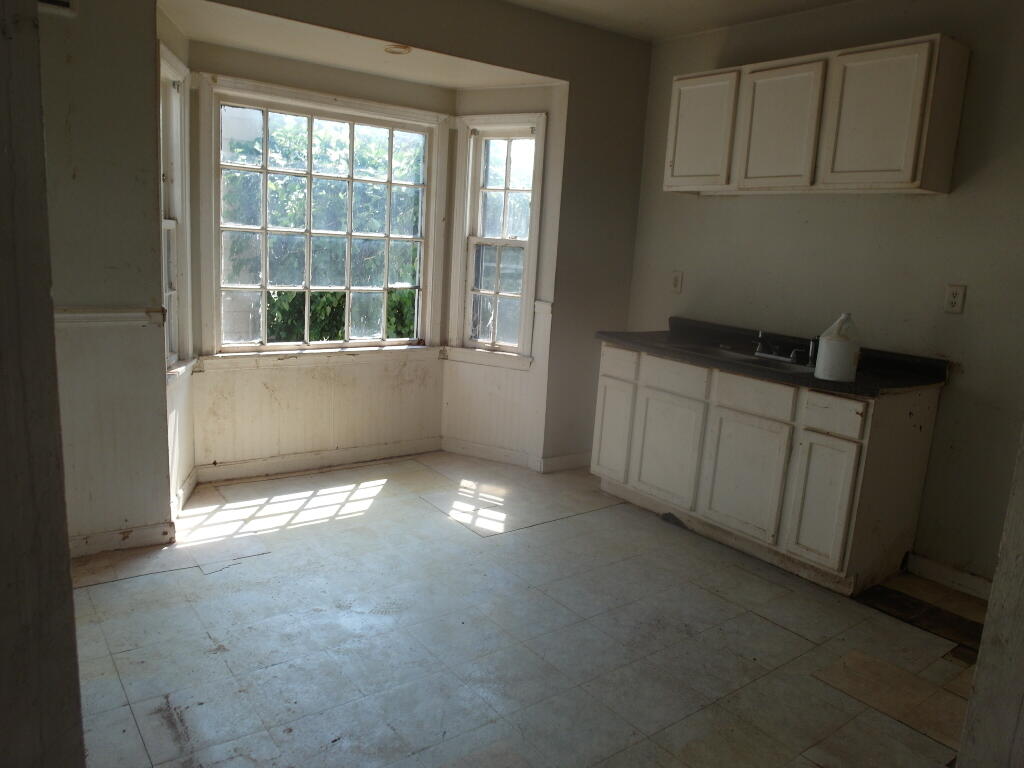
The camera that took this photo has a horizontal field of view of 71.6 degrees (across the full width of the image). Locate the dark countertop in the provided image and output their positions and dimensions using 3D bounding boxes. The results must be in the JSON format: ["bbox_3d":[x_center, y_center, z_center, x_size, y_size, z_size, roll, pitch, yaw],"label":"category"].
[{"bbox_3d":[1.232,-0.172,3.655,0.635,0.135,1.647,-5,13,-36],"label":"dark countertop"}]

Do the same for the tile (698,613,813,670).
[{"bbox_3d":[0.920,0.960,2.660,0.304,0.010,0.304,-5,13,-36],"label":"tile"}]

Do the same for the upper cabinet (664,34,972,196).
[{"bbox_3d":[1.384,-1.234,3.486,0.320,0.610,1.375,-4,13,-37],"label":"upper cabinet"}]

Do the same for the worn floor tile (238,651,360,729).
[{"bbox_3d":[-0.653,0.930,2.176,0.305,0.006,0.305,-4,13,-37],"label":"worn floor tile"}]

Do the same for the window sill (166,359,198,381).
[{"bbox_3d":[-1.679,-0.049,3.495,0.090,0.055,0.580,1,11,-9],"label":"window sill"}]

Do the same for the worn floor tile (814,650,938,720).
[{"bbox_3d":[1.248,1.019,2.436,0.304,0.010,0.304,-5,13,-36],"label":"worn floor tile"}]

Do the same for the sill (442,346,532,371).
[{"bbox_3d":[-0.176,-0.157,4.616,0.655,0.095,0.060,8,12,24],"label":"sill"}]

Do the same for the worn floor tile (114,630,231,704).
[{"bbox_3d":[-1.064,0.884,2.227,0.305,0.006,0.305,-4,13,-37],"label":"worn floor tile"}]

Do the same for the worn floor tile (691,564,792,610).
[{"bbox_3d":[0.978,0.881,3.064,0.305,0.006,0.305,-4,13,-37],"label":"worn floor tile"}]

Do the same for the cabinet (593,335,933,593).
[{"bbox_3d":[1.190,0.325,3.731,0.597,0.872,1.597,-5,13,-36],"label":"cabinet"}]

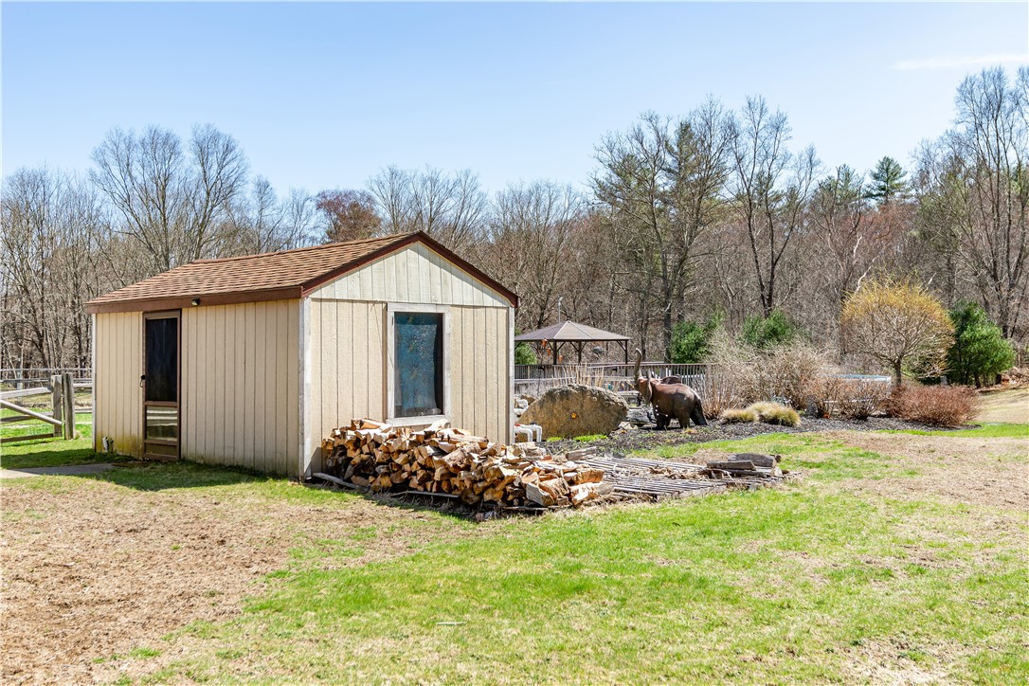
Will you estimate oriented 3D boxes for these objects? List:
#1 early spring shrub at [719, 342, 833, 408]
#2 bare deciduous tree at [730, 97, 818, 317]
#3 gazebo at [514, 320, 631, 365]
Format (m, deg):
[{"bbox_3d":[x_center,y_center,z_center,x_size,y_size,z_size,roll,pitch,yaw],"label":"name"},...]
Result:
[{"bbox_3d":[5.558,0.746,21.300,2.450,1.500,2.100,0,-1,15],"label":"early spring shrub"},{"bbox_3d":[14.507,-6.070,56.000,4.900,15.737,4.700,0,-1,15],"label":"bare deciduous tree"},{"bbox_3d":[2.015,0.513,37.000,3.400,2.709,3.400,0,-1,-28],"label":"gazebo"}]

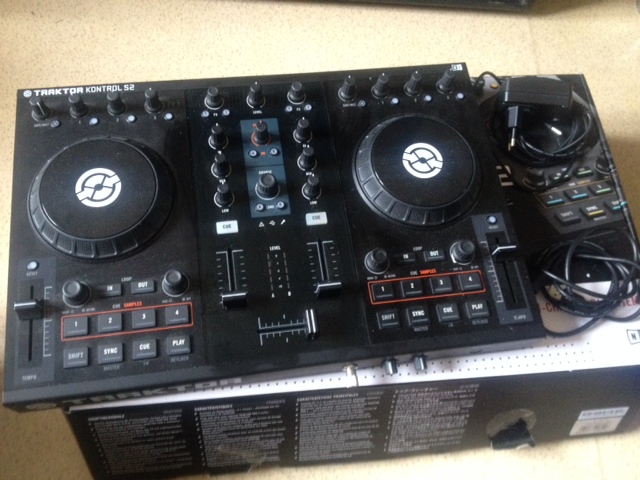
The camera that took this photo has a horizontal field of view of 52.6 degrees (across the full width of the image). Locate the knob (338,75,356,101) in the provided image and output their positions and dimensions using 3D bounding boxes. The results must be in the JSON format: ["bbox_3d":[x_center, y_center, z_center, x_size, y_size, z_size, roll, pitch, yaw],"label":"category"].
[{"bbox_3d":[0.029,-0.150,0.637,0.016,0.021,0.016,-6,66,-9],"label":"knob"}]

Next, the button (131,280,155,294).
[{"bbox_3d":[-0.147,0.039,0.537,0.018,0.004,0.010,-6,67,-8],"label":"button"}]

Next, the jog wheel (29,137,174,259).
[{"bbox_3d":[-0.190,-0.042,0.562,0.124,0.017,0.124,-6,67,-8],"label":"jog wheel"}]

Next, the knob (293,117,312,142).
[{"bbox_3d":[-0.015,-0.104,0.606,0.017,0.019,0.017,-6,67,-8],"label":"knob"}]

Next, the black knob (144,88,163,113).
[{"bbox_3d":[-0.159,-0.134,0.616,0.016,0.019,0.016,-6,67,-9],"label":"black knob"}]

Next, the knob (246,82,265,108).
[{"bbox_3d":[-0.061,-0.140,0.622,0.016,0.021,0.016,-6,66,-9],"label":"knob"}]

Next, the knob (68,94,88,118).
[{"bbox_3d":[-0.227,-0.127,0.605,0.016,0.019,0.016,-6,67,-9],"label":"knob"}]

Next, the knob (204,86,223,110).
[{"bbox_3d":[-0.102,-0.139,0.626,0.016,0.015,0.016,-6,67,-9],"label":"knob"}]

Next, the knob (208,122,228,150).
[{"bbox_3d":[-0.094,-0.096,0.595,0.017,0.019,0.017,-6,67,-8],"label":"knob"}]

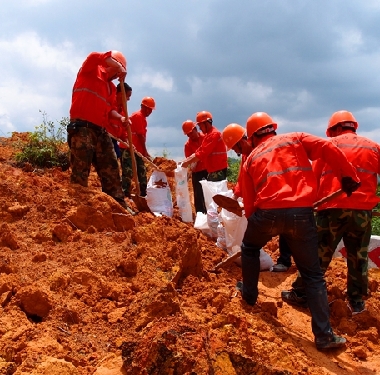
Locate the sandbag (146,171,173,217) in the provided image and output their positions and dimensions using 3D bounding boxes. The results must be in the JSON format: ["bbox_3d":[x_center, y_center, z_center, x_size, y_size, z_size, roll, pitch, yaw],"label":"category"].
[{"bbox_3d":[-0.366,0.072,5.200,0.330,0.570,0.300,0,0,-12],"label":"sandbag"}]

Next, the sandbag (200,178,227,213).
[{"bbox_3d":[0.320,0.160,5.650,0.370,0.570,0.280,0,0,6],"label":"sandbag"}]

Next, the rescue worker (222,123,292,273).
[{"bbox_3d":[0.700,0.100,4.450,0.780,1.530,0.580,0,0,-18],"label":"rescue worker"}]

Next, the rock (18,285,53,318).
[{"bbox_3d":[-0.874,0.645,2.450,0.190,0.180,0.180,0,0,0],"label":"rock"}]

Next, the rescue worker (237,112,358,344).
[{"bbox_3d":[0.770,0.300,3.070,0.800,1.660,0.800,0,0,-13],"label":"rescue worker"}]

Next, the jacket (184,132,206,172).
[{"bbox_3d":[0.107,-0.533,6.600,0.500,0.630,0.360,0,0,30],"label":"jacket"}]

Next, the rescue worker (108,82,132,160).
[{"bbox_3d":[-0.970,-0.600,5.800,0.600,1.620,0.550,0,0,12],"label":"rescue worker"}]

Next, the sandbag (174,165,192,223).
[{"bbox_3d":[-0.095,0.090,6.450,0.230,0.860,0.240,-6,0,6],"label":"sandbag"}]

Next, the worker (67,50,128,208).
[{"bbox_3d":[-0.945,-0.587,4.500,0.540,1.670,0.560,0,0,30],"label":"worker"}]

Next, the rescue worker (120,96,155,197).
[{"bbox_3d":[-0.852,-0.664,7.100,0.480,1.660,0.500,0,0,12],"label":"rescue worker"}]

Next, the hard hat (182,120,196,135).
[{"bbox_3d":[-0.010,-0.970,7.000,0.280,0.160,0.220,-38,14,-30],"label":"hard hat"}]

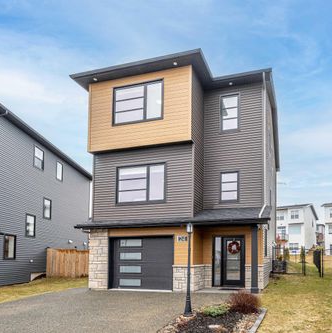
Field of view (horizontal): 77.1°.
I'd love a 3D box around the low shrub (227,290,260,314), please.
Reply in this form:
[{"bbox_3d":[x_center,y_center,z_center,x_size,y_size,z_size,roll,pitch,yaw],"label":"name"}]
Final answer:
[{"bbox_3d":[2.100,3.630,5.600,0.750,0.520,0.700,-1,-8,8],"label":"low shrub"}]

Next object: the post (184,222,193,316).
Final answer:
[{"bbox_3d":[0.560,2.530,5.200,0.180,2.300,0.180,-1,-8,8],"label":"post"}]

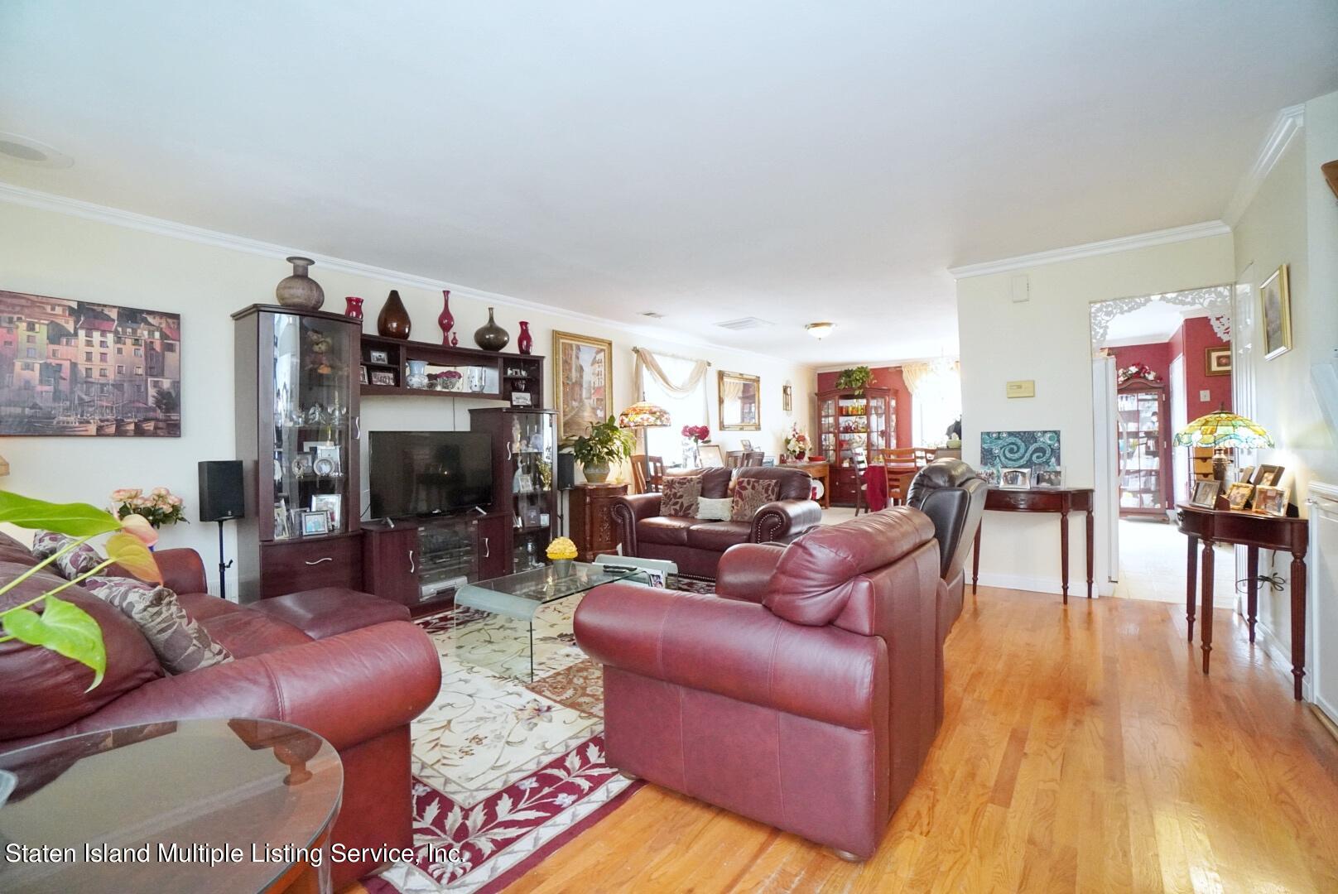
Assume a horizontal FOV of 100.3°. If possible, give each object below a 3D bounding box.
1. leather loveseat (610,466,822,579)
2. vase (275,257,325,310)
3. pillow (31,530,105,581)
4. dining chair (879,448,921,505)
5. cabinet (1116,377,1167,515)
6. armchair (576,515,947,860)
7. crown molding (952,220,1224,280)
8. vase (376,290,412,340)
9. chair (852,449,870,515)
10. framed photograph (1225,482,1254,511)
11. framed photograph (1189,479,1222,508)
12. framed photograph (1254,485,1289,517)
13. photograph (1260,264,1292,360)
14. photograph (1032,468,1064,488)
[{"bbox_3d":[0.412,0.653,4.986,1.810,0.900,0.880,-1,0,37],"label":"leather loveseat"},{"bbox_3d":[-2.275,-0.971,3.430,0.250,0.365,0.250,-2,0,38],"label":"vase"},{"bbox_3d":[-2.331,0.517,2.209,0.430,0.410,0.150,-1,32,37],"label":"pillow"},{"bbox_3d":[3.001,0.526,7.148,0.450,0.990,0.500,-1,1,38],"label":"dining chair"},{"bbox_3d":[6.231,0.044,7.393,0.540,1.860,0.360,-2,0,38],"label":"cabinet"},{"bbox_3d":[0.394,0.685,2.131,1.010,0.870,0.970,-1,0,34],"label":"armchair"},{"bbox_3d":[2.791,-1.335,3.855,1.560,0.085,0.060,-2,0,38],"label":"crown molding"},{"bbox_3d":[-1.948,-0.929,3.943,0.205,0.365,0.205,-1,0,37],"label":"vase"},{"bbox_3d":[3.026,0.515,8.178,0.510,0.990,0.450,-1,1,38],"label":"chair"},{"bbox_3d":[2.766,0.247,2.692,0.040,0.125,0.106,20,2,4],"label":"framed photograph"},{"bbox_3d":[2.686,0.235,2.780,0.040,0.140,0.150,11,2,8],"label":"framed photograph"},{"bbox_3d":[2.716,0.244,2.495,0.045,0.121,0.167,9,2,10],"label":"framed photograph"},{"bbox_3d":[2.889,-0.626,2.650,0.025,0.390,0.490,-3,-1,37],"label":"photograph"},{"bbox_3d":[2.624,0.214,3.853,0.190,0.150,0.050,-2,0,38],"label":"photograph"}]

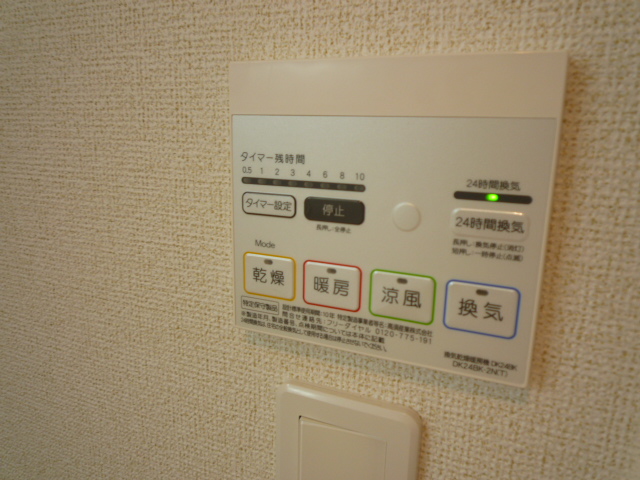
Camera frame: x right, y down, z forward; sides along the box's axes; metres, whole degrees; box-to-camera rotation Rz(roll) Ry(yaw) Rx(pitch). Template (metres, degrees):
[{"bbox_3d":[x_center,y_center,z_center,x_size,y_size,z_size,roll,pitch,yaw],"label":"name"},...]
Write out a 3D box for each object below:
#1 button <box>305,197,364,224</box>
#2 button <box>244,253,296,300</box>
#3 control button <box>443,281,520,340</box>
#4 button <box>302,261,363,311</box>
[{"bbox_3d":[0.006,-0.012,0.188,0.026,0.010,0.005,7,14,22],"label":"button"},{"bbox_3d":[-0.023,0.017,0.206,0.026,0.019,0.005,7,14,22],"label":"button"},{"bbox_3d":[0.060,0.026,0.173,0.026,0.019,0.005,7,14,22],"label":"control button"},{"bbox_3d":[0.005,0.020,0.195,0.026,0.019,0.005,7,14,22],"label":"button"}]

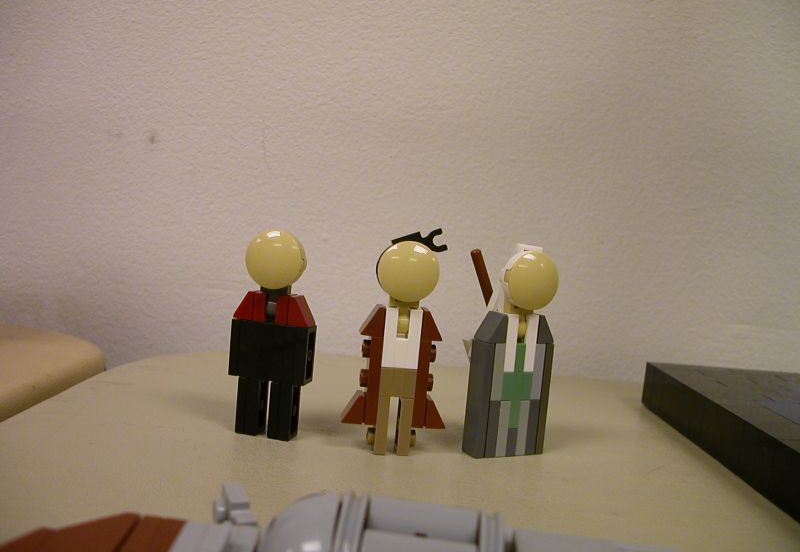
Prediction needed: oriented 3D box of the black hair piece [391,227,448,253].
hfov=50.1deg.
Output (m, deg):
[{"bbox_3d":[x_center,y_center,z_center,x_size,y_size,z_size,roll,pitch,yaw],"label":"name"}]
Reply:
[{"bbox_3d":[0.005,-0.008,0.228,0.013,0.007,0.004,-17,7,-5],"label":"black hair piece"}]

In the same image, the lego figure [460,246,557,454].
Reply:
[{"bbox_3d":[0.032,0.021,0.242,0.022,0.060,0.020,3,5,-25],"label":"lego figure"}]

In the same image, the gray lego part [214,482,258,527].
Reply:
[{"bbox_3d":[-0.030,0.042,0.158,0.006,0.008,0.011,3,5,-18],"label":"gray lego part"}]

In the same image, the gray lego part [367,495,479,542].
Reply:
[{"bbox_3d":[0.003,0.037,0.124,0.016,0.008,0.008,7,5,2],"label":"gray lego part"}]

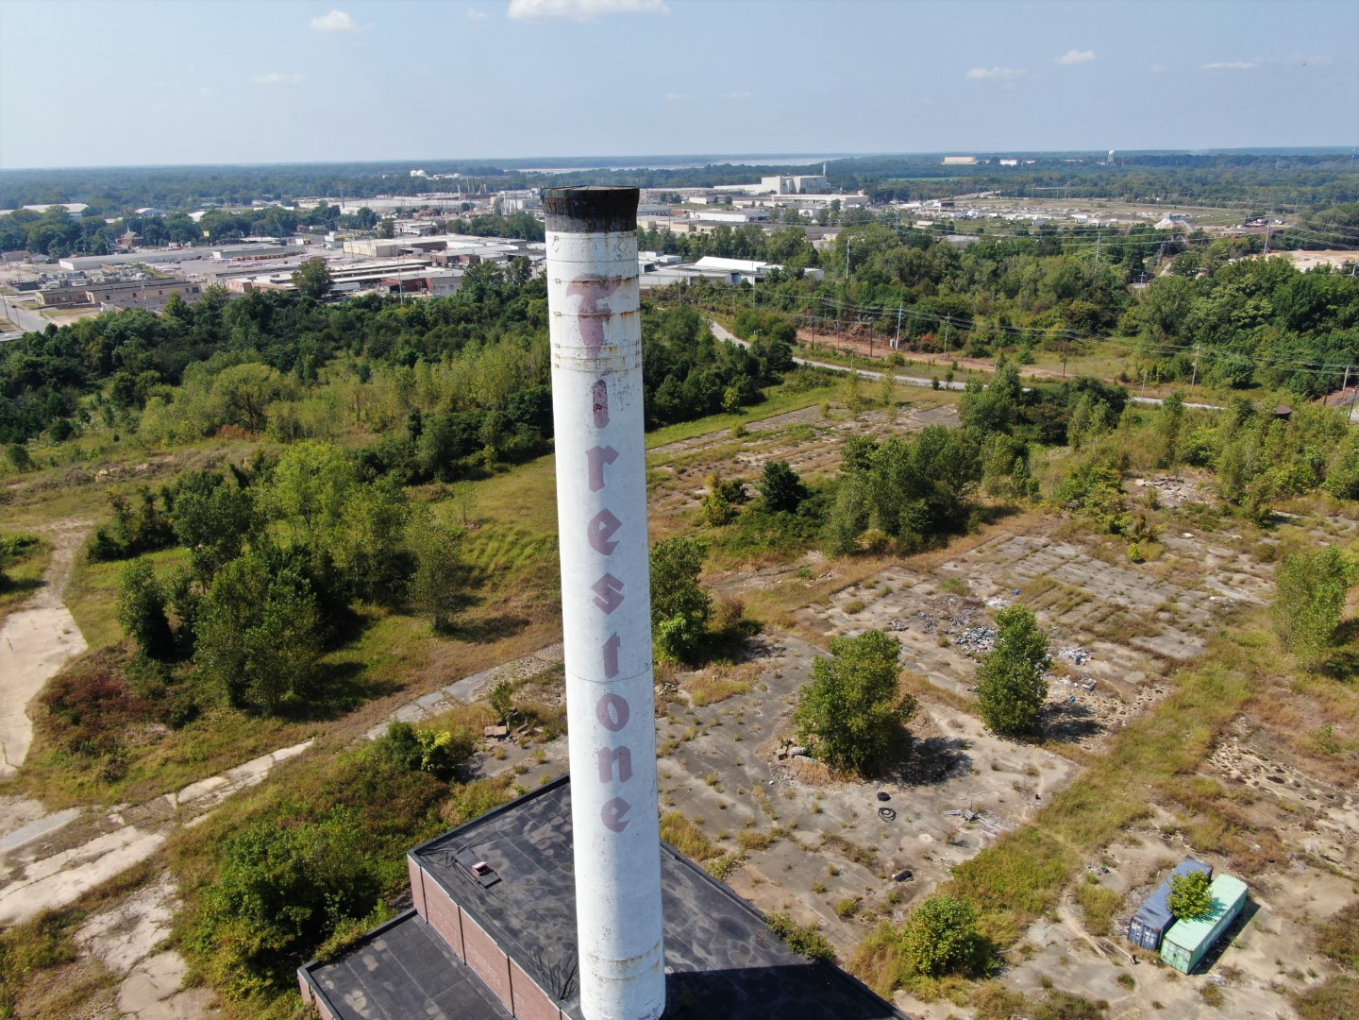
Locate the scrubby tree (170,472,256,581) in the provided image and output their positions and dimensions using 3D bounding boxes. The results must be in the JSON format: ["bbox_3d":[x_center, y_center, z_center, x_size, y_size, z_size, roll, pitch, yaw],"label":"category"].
[{"bbox_3d":[-79.640,3.520,167.650,13.080,20.490,12.430,-11,22,-25],"label":"scrubby tree"}]

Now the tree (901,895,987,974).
[{"bbox_3d":[23.810,38.400,88.710,7.420,5.620,7.050,6,21,17],"label":"tree"}]

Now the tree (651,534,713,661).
[{"bbox_3d":[-0.076,12.766,141.424,9.700,18.600,9.700,-1,20,0],"label":"tree"}]

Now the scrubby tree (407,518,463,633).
[{"bbox_3d":[-37.466,10.279,150.909,8.200,18.000,8.200,-6,21,-14],"label":"scrubby tree"}]

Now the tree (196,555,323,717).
[{"bbox_3d":[-55.729,16.389,130.091,16.000,21.300,15.000,-10,22,-24],"label":"tree"}]

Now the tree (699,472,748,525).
[{"bbox_3d":[8.720,-2.210,194.440,9.250,10.340,8.780,0,20,3],"label":"tree"}]

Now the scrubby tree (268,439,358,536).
[{"bbox_3d":[-71.010,-3.910,190.620,15.820,18.540,15.030,-9,21,-20],"label":"scrubby tree"}]

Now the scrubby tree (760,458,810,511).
[{"bbox_3d":[21.250,-4.640,199.570,9.880,11.040,9.380,1,20,6],"label":"scrubby tree"}]

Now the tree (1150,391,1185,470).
[{"bbox_3d":[111.139,-18.082,223.099,6.900,17.400,6.900,9,22,26],"label":"tree"}]

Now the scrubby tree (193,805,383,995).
[{"bbox_3d":[-35.780,35.490,89.710,15.880,12.200,15.090,-11,22,-25],"label":"scrubby tree"}]

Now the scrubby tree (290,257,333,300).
[{"bbox_3d":[-194.270,-122.285,518.277,21.300,21.700,20.500,-8,21,-19],"label":"scrubby tree"}]

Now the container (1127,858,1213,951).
[{"bbox_3d":[47.150,37.550,93.900,12.190,2.590,2.440,-18,26,-39],"label":"container"}]

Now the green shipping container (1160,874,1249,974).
[{"bbox_3d":[49.345,38.611,92.043,12.190,2.590,2.440,-17,26,-38],"label":"green shipping container"}]

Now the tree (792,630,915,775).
[{"bbox_3d":[20.460,22.610,116.540,14.230,16.430,13.520,3,20,10],"label":"tree"}]

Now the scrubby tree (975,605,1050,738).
[{"bbox_3d":[41.110,20.030,121.260,8.560,17.440,8.130,6,21,20],"label":"scrubby tree"}]

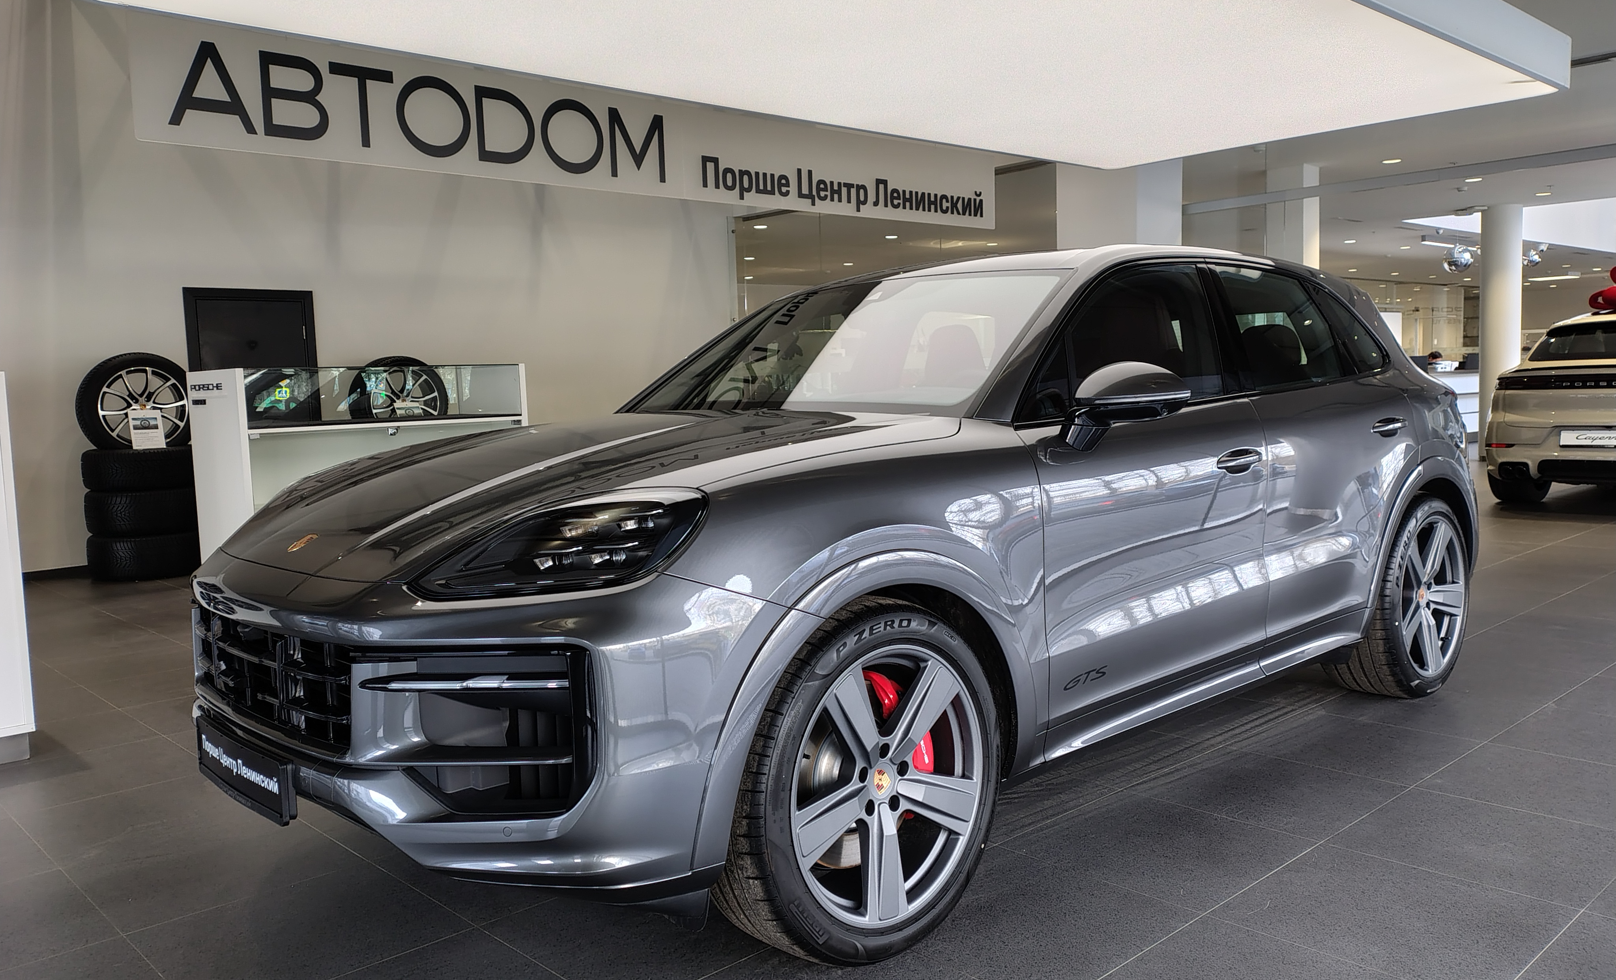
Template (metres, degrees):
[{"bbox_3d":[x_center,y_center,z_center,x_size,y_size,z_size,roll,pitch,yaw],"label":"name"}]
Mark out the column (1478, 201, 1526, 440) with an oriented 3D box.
[{"bbox_3d":[8.569,-1.936,14.393,0.440,3.050,0.440,-7,7,-43],"label":"column"}]

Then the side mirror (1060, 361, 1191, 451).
[{"bbox_3d":[0.840,-0.223,3.088,0.210,0.225,0.260,-7,7,-43],"label":"side mirror"}]

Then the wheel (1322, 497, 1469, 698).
[{"bbox_3d":[2.287,0.394,4.552,0.780,0.780,0.315,-7,7,-43],"label":"wheel"}]

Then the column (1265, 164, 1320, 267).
[{"bbox_3d":[4.703,-1.505,11.307,0.370,3.050,0.370,-7,7,-43],"label":"column"}]

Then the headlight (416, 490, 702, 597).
[{"bbox_3d":[-0.493,0.119,2.318,0.420,0.215,0.460,-7,7,-43],"label":"headlight"}]

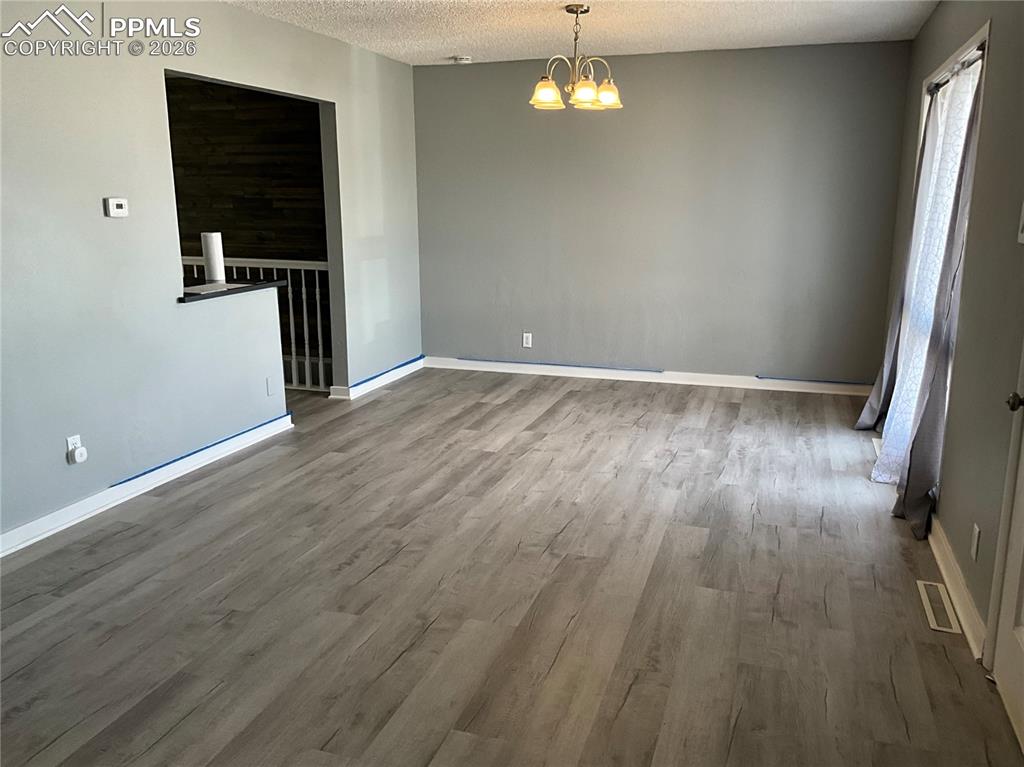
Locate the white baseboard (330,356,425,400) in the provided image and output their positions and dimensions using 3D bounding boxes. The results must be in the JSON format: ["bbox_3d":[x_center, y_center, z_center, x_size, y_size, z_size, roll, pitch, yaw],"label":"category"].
[{"bbox_3d":[-1.030,-0.054,6.700,0.173,0.087,1.277,4,13,18],"label":"white baseboard"}]

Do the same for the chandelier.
[{"bbox_3d":[0.351,-1.771,4.670,0.525,0.520,0.525,0,12,0],"label":"chandelier"}]

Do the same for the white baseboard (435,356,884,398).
[{"bbox_3d":[0.946,-0.059,6.710,3.599,0.087,0.020,4,13,18],"label":"white baseboard"}]

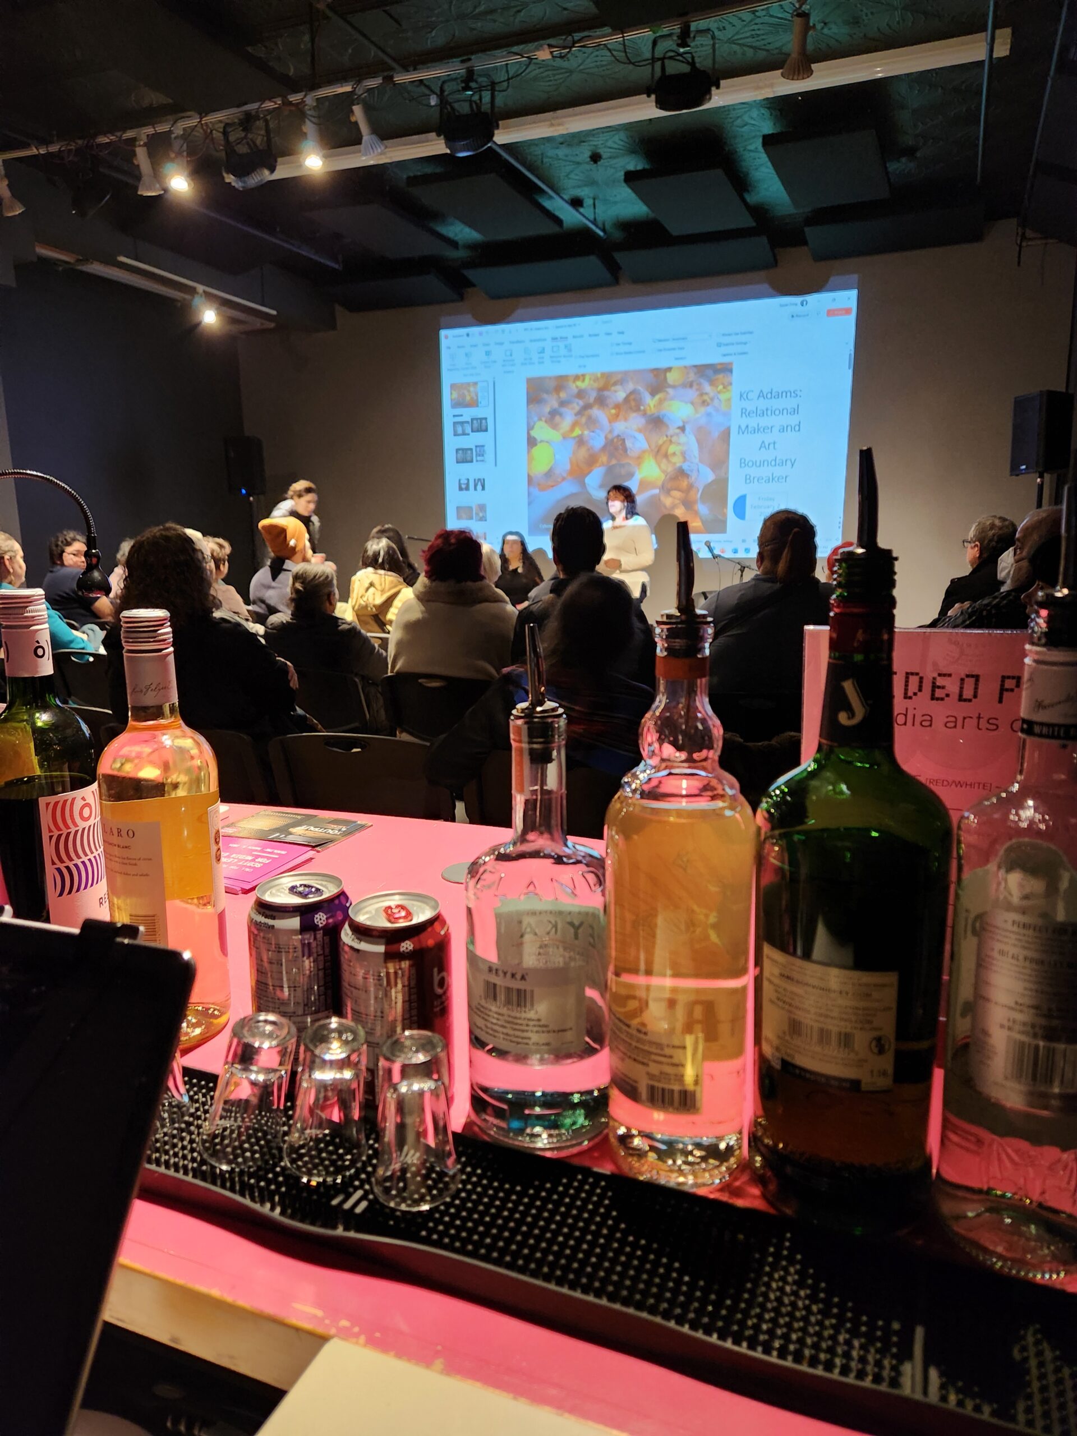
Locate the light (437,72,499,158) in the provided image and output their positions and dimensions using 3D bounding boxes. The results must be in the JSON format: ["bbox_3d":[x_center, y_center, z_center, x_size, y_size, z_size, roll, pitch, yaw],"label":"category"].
[{"bbox_3d":[-0.300,-2.588,4.087,0.260,0.290,0.210,4,12,23],"label":"light"}]

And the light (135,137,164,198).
[{"bbox_3d":[-1.974,-2.803,4.846,0.125,0.260,0.145,2,11,14],"label":"light"}]

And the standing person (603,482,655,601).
[{"bbox_3d":[0.699,-1.053,7.754,0.480,1.650,0.360,10,15,43],"label":"standing person"}]

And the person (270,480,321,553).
[{"bbox_3d":[-1.594,-0.754,6.493,0.500,1.653,0.500,-10,15,-41],"label":"person"}]

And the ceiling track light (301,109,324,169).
[{"bbox_3d":[-1.014,-2.588,4.278,0.110,0.230,0.130,-3,11,-13],"label":"ceiling track light"}]

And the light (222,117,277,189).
[{"bbox_3d":[-1.393,-2.724,4.602,0.250,0.290,0.210,3,11,22],"label":"light"}]

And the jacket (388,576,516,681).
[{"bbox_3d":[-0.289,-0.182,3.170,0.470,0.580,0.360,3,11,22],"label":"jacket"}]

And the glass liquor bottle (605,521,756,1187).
[{"bbox_3d":[0.076,0.070,0.514,0.080,0.345,0.080,-1,10,0],"label":"glass liquor bottle"}]

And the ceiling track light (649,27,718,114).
[{"bbox_3d":[0.560,-2.512,3.706,0.270,0.280,0.210,4,12,23],"label":"ceiling track light"}]

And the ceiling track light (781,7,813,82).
[{"bbox_3d":[0.840,-2.189,3.100,0.103,0.103,0.205,2,-30,14],"label":"ceiling track light"}]

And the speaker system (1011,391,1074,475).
[{"bbox_3d":[3.466,-1.948,6.577,0.300,0.525,0.320,-4,11,-14],"label":"speaker system"}]

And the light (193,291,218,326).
[{"bbox_3d":[-2.623,-3.234,7.525,0.180,0.240,0.130,7,13,36],"label":"light"}]

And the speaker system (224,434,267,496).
[{"bbox_3d":[-2.812,-2.412,9.156,0.320,0.525,0.300,3,11,22],"label":"speaker system"}]

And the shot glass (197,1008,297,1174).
[{"bbox_3d":[-0.158,0.205,0.528,0.045,0.072,0.045,12,10,-2],"label":"shot glass"}]

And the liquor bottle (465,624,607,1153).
[{"bbox_3d":[-0.001,0.094,0.545,0.080,0.291,0.080,0,11,0],"label":"liquor bottle"}]

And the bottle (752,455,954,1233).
[{"bbox_3d":[0.159,0.061,0.484,0.094,0.377,0.094,6,12,30],"label":"bottle"}]

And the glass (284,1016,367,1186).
[{"bbox_3d":[-0.114,0.206,0.520,0.045,0.072,0.045,6,12,-1],"label":"glass"}]

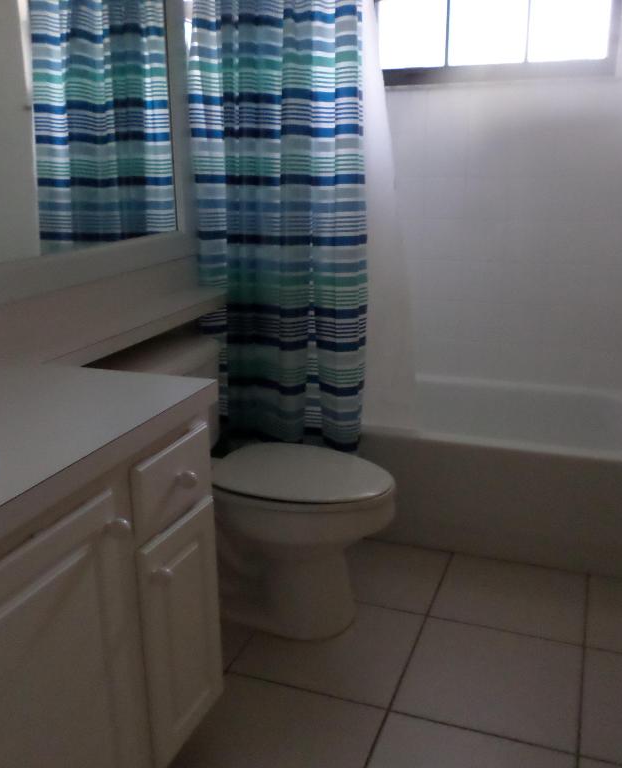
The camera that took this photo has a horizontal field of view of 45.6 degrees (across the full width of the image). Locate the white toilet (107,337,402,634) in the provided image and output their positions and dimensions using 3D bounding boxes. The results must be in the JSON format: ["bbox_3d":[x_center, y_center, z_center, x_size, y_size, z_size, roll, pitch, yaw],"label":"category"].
[{"bbox_3d":[-0.150,0.279,2.040,0.760,0.720,0.450,5,18,21],"label":"white toilet"}]

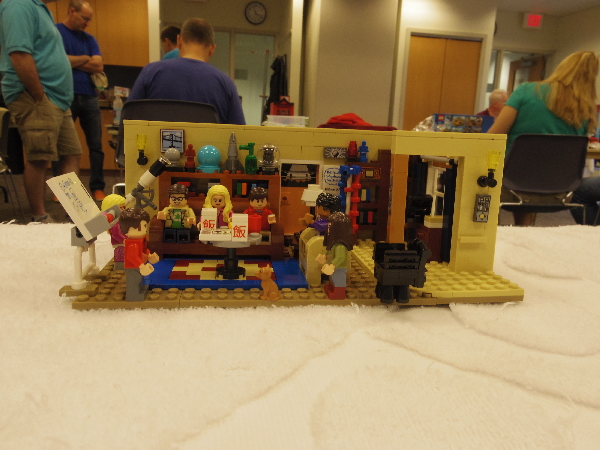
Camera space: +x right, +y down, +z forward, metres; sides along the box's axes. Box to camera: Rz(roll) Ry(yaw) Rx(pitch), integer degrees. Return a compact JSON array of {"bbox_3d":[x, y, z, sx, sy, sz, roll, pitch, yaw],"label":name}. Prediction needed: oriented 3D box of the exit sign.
[{"bbox_3d":[3.527,-3.098,7.100,0.320,0.210,0.060,-2,12,-20],"label":"exit sign"}]

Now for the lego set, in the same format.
[{"bbox_3d":[-0.005,-0.015,0.281,0.233,0.086,0.130,1,11,-8],"label":"lego set"}]

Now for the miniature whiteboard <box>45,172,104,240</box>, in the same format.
[{"bbox_3d":[-0.107,-0.010,0.230,0.004,0.032,0.032,-29,14,-1],"label":"miniature whiteboard"}]

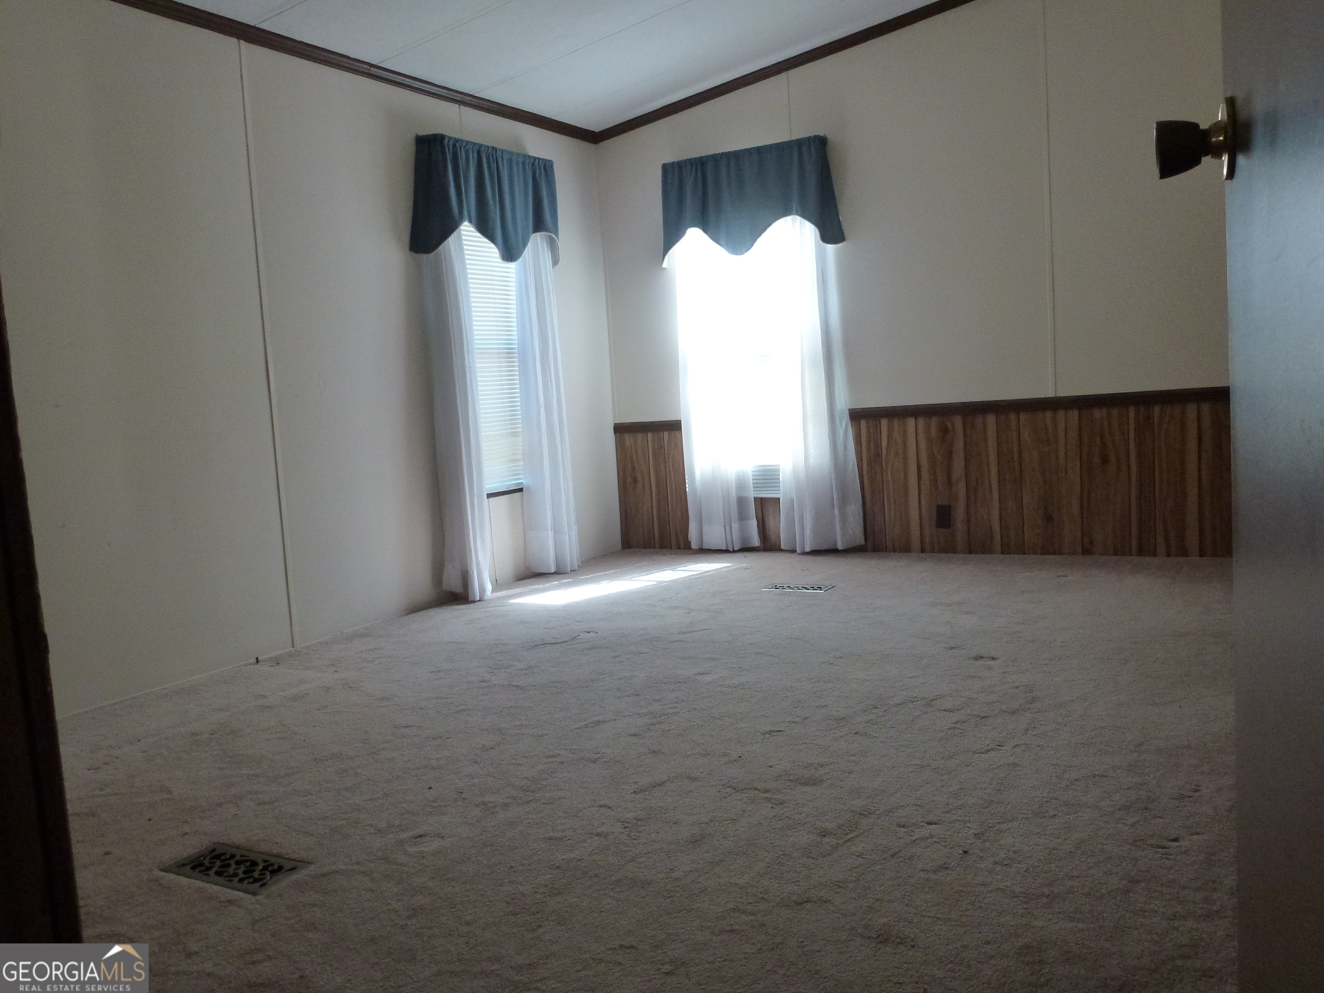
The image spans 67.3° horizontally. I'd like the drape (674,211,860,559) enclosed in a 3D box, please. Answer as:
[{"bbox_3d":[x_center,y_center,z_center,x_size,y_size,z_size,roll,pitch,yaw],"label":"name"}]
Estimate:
[{"bbox_3d":[0.508,-0.669,5.123,1.000,1.940,0.130,-1,7,32],"label":"drape"}]

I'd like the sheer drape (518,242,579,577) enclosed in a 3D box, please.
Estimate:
[{"bbox_3d":[-0.621,-0.578,5.067,0.120,1.950,0.420,-1,7,32],"label":"sheer drape"}]

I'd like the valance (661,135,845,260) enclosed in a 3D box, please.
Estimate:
[{"bbox_3d":[0.417,-1.494,5.069,0.995,0.530,0.155,-1,7,32],"label":"valance"}]

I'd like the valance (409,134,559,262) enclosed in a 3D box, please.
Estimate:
[{"bbox_3d":[-0.811,-1.389,4.777,0.155,0.545,0.970,-1,7,32],"label":"valance"}]

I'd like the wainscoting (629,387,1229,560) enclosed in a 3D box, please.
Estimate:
[{"bbox_3d":[1.130,-0.070,4.901,3.300,0.735,0.040,-1,7,32],"label":"wainscoting"}]

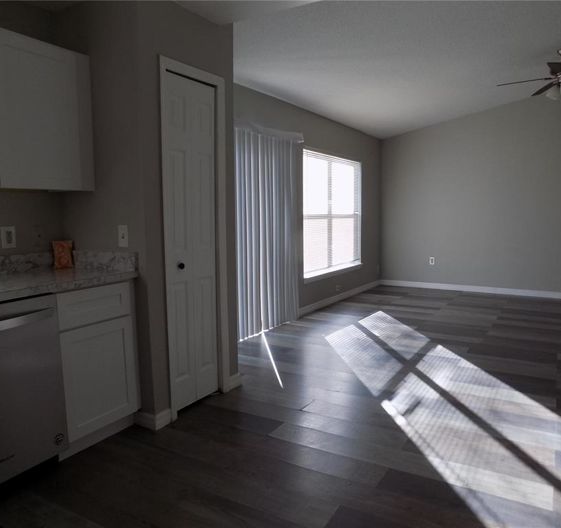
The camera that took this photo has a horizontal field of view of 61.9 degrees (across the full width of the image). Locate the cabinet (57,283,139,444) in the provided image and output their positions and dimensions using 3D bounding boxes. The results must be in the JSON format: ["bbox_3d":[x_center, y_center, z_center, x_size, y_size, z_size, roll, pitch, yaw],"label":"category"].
[{"bbox_3d":[-1.194,0.482,2.644,0.610,0.763,0.488,3,7,31],"label":"cabinet"}]

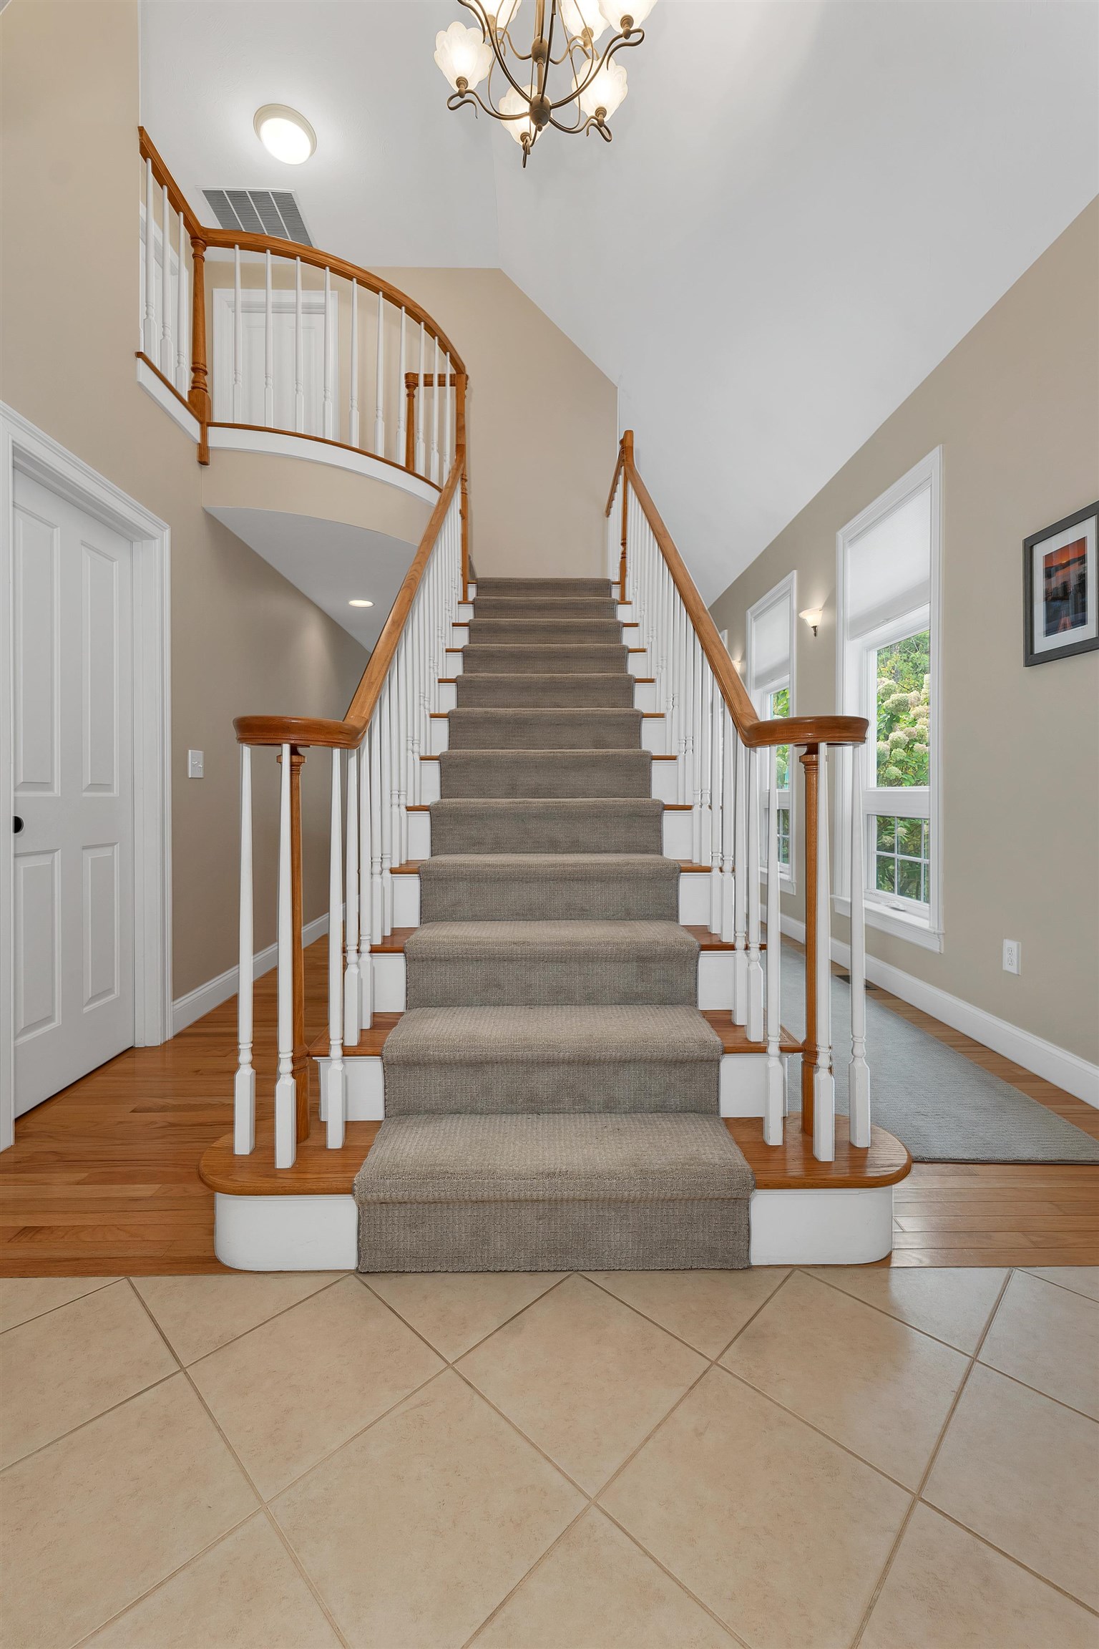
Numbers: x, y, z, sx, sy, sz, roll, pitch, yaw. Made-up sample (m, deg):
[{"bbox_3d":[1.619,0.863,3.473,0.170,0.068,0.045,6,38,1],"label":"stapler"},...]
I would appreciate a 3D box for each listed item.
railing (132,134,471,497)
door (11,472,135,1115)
[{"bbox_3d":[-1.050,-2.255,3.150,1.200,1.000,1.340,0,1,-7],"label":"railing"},{"bbox_3d":[-1.710,-0.107,2.255,0.045,2.030,0.720,0,1,-1],"label":"door"}]

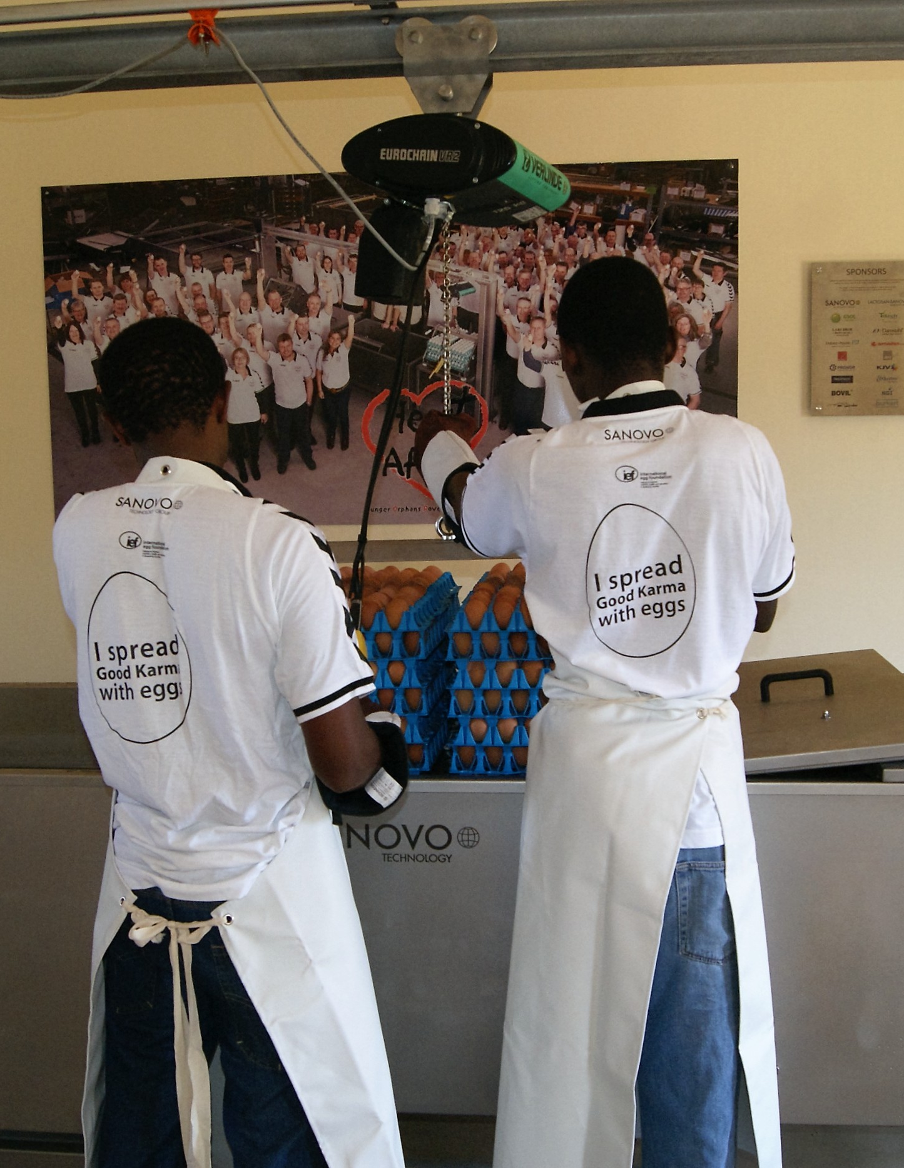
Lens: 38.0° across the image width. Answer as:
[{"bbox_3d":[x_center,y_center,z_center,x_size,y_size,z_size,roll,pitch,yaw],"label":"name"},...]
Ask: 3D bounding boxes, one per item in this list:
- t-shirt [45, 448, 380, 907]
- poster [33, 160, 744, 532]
[{"bbox_3d":[-0.321,0.118,1.756,0.410,0.600,0.310,1,7,12],"label":"t-shirt"},{"bbox_3d":[-0.195,-0.667,3.734,1.980,0.990,0.012,0,7,6],"label":"poster"}]

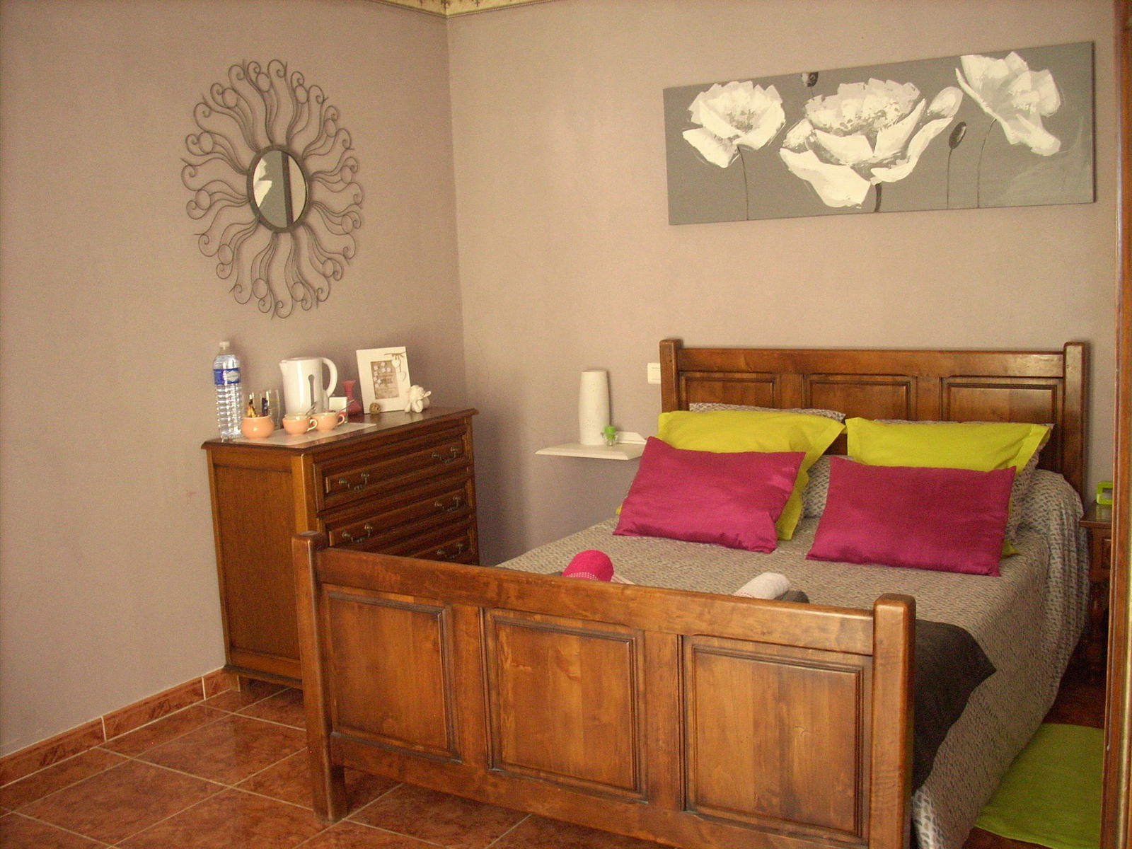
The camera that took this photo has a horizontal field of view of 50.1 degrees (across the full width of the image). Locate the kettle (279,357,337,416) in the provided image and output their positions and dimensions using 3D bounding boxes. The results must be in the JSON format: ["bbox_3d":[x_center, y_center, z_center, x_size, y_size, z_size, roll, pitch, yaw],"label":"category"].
[{"bbox_3d":[-0.905,-0.116,4.248,0.218,0.238,0.150,-7,9,-29],"label":"kettle"}]

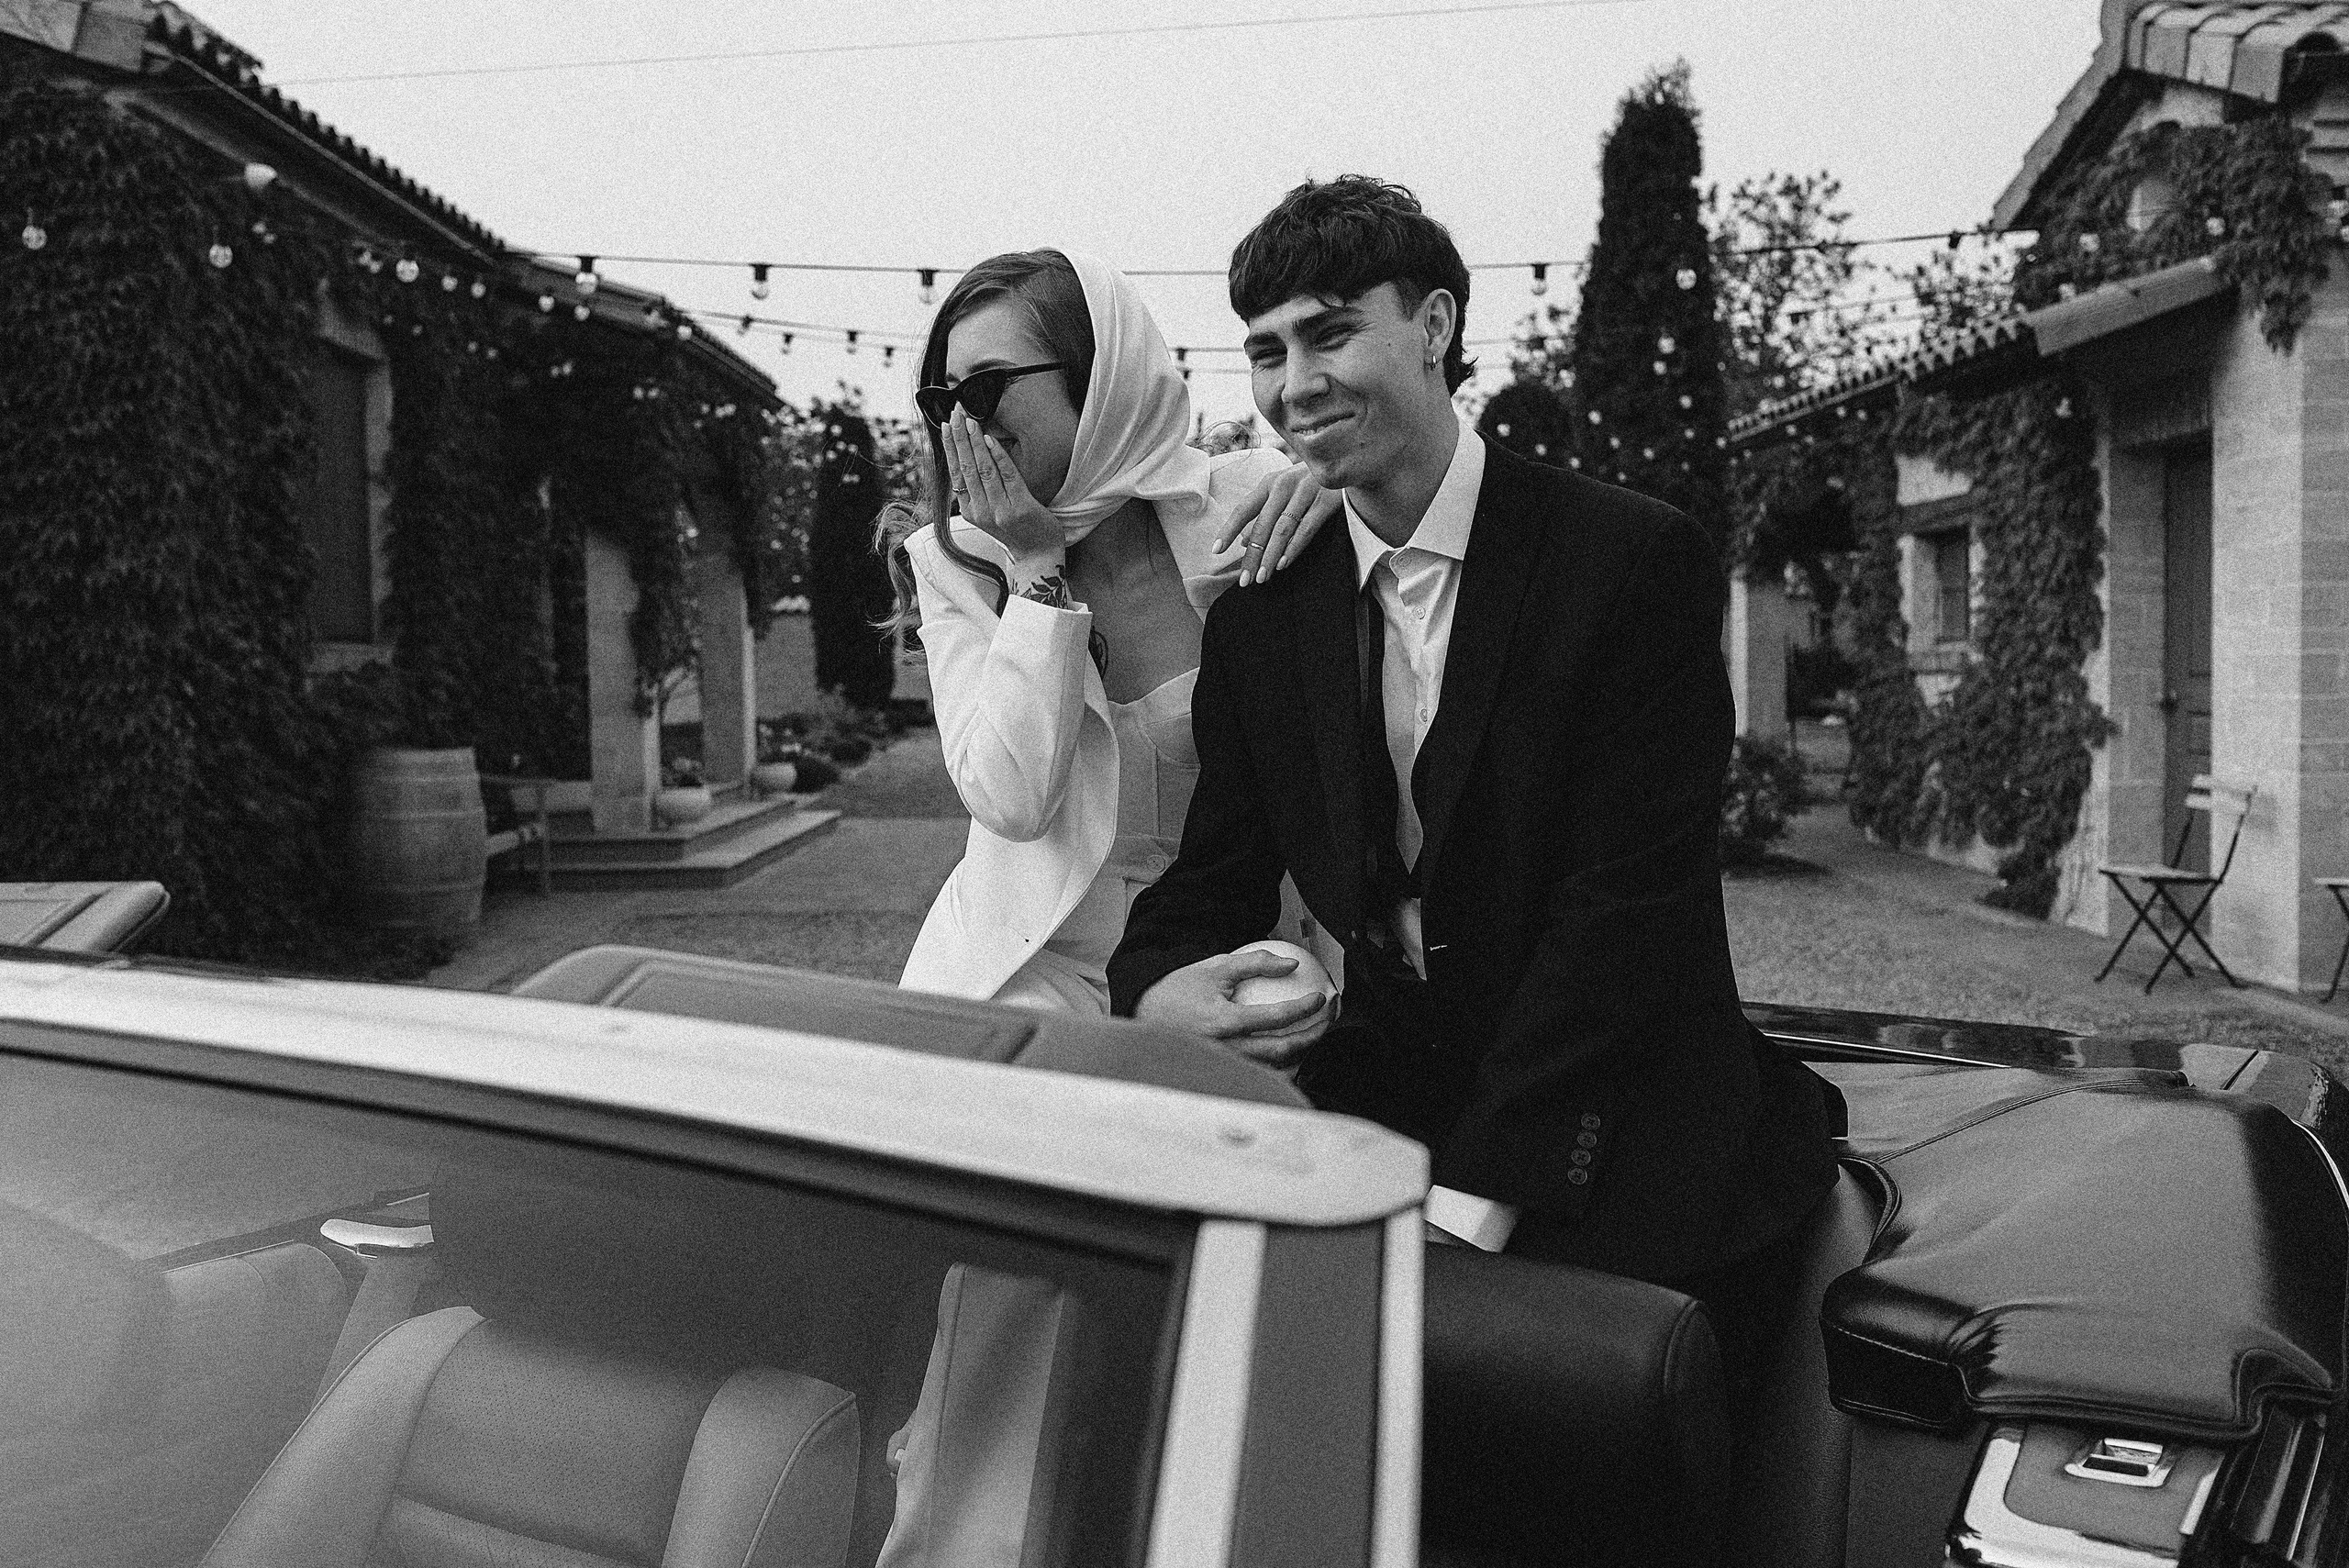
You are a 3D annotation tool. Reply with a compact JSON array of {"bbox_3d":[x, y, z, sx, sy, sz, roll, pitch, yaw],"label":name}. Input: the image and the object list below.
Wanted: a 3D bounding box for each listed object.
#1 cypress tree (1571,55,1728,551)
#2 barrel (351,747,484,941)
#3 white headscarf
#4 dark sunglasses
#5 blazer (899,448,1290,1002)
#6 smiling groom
[{"bbox_3d":[5.043,-3.770,24.188,1.700,7.570,1.700,-1,3,0],"label":"cypress tree"},{"bbox_3d":[-3.877,0.296,11.700,0.710,0.950,0.710,-1,3,0],"label":"barrel"},{"bbox_3d":[-0.054,-0.370,2.200,0.190,0.280,0.210,2,12,44],"label":"white headscarf"},{"bbox_3d":[-0.144,-0.370,2.137,0.145,0.052,0.145,-17,13,-42],"label":"dark sunglasses"},{"bbox_3d":[-0.051,-0.037,2.170,0.450,0.600,0.360,1,3,28],"label":"blazer"},{"bbox_3d":[0.261,0.145,1.885,0.580,1.250,0.760,1,4,38],"label":"smiling groom"}]

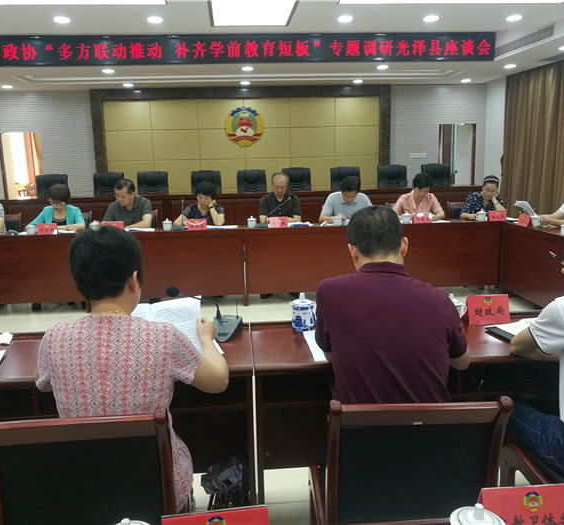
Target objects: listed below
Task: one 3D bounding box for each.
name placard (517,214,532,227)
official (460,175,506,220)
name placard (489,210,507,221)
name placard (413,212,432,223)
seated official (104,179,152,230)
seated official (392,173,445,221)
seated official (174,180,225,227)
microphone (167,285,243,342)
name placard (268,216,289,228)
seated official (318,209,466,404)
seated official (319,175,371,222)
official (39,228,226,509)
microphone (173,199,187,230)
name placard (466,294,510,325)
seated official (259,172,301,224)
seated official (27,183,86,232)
[{"bbox_3d":[2.220,-0.379,4.972,0.090,0.100,0.180,-2,11,-4],"label":"name placard"},{"bbox_3d":[2.083,-0.303,5.630,0.490,1.190,0.720,-2,10,-1],"label":"official"},{"bbox_3d":[2.090,-0.455,5.307,0.178,0.100,0.085,-2,10,-4],"label":"name placard"},{"bbox_3d":[1.388,-0.443,5.398,0.180,0.100,0.090,-2,11,-4],"label":"name placard"},{"bbox_3d":[-1.582,-0.243,5.723,0.500,1.250,0.680,1,11,10],"label":"seated official"},{"bbox_3d":[1.470,-0.344,5.910,0.550,1.250,0.680,-1,11,1],"label":"seated official"},{"bbox_3d":[-0.849,-0.253,5.771,0.500,1.220,0.680,-2,11,-4],"label":"seated official"},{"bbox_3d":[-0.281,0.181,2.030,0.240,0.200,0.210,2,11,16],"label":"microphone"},{"bbox_3d":[-0.027,-0.388,5.267,0.180,0.100,0.090,-2,11,-4],"label":"name placard"},{"bbox_3d":[0.331,0.467,1.723,0.500,1.280,0.700,-2,11,-4],"label":"seated official"},{"bbox_3d":[0.647,-0.261,5.527,0.530,1.200,0.740,-2,10,-4],"label":"seated official"},{"bbox_3d":[-0.439,0.480,1.644,0.540,1.200,0.720,-2,10,-1],"label":"official"},{"bbox_3d":[-0.970,-0.457,5.164,0.125,0.290,0.170,-2,10,-4],"label":"microphone"},{"bbox_3d":[0.808,0.181,2.159,0.170,0.107,0.090,-2,10,-4],"label":"name placard"},{"bbox_3d":[-0.021,-0.305,5.817,0.470,1.270,0.680,-2,11,-4],"label":"seated official"},{"bbox_3d":[-2.185,-0.159,5.329,0.530,1.200,0.720,-2,10,-4],"label":"seated official"}]

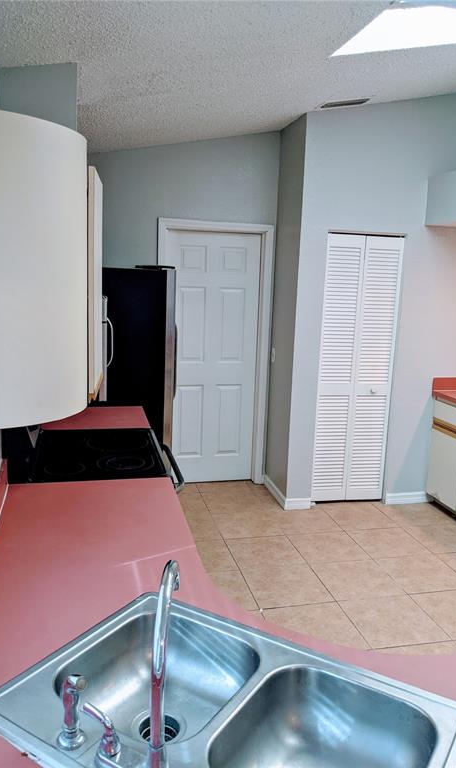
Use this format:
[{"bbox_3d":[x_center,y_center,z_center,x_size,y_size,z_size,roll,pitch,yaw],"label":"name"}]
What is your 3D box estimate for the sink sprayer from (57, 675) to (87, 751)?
[{"bbox_3d":[-0.271,0.574,1.050,0.058,0.125,0.050,7,11,24],"label":"sink sprayer"}]

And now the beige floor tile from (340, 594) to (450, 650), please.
[{"bbox_3d":[0.851,1.233,3.113,0.427,0.010,0.427,-1,11,-13],"label":"beige floor tile"}]

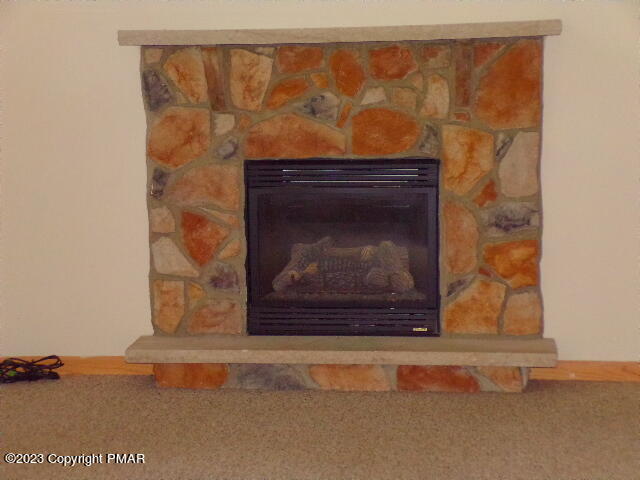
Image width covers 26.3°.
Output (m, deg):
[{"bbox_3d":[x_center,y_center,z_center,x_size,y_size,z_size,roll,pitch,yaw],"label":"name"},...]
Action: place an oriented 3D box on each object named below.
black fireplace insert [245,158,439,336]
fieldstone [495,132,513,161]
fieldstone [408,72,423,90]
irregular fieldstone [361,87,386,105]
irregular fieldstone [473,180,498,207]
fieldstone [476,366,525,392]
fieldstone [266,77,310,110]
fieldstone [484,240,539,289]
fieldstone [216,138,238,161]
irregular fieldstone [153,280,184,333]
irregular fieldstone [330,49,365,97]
[{"bbox_3d":[0.126,0.012,6.372,0.883,0.809,0.350,0,8,8],"label":"black fireplace insert"},{"bbox_3d":[0.812,-0.416,6.055,0.079,0.123,0.050,0,8,8],"label":"fieldstone"},{"bbox_3d":[0.424,-0.703,6.061,0.062,0.079,0.045,0,8,8],"label":"fieldstone"},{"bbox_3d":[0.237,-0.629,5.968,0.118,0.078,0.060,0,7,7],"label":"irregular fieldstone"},{"bbox_3d":[0.738,-0.210,6.098,0.115,0.116,0.055,0,8,8],"label":"irregular fieldstone"},{"bbox_3d":[0.792,0.604,6.003,0.208,0.116,0.070,0,8,8],"label":"fieldstone"},{"bbox_3d":[-0.146,-0.687,6.422,0.203,0.151,0.065,0,7,7],"label":"fieldstone"},{"bbox_3d":[0.896,0.112,6.389,0.253,0.230,0.075,0,7,7],"label":"fieldstone"},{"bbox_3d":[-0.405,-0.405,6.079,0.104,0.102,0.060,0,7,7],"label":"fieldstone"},{"bbox_3d":[-0.697,0.303,6.371,0.152,0.245,0.070,0,8,8],"label":"irregular fieldstone"},{"bbox_3d":[0.131,-0.781,6.377,0.159,0.221,0.070,0,7,7],"label":"irregular fieldstone"}]

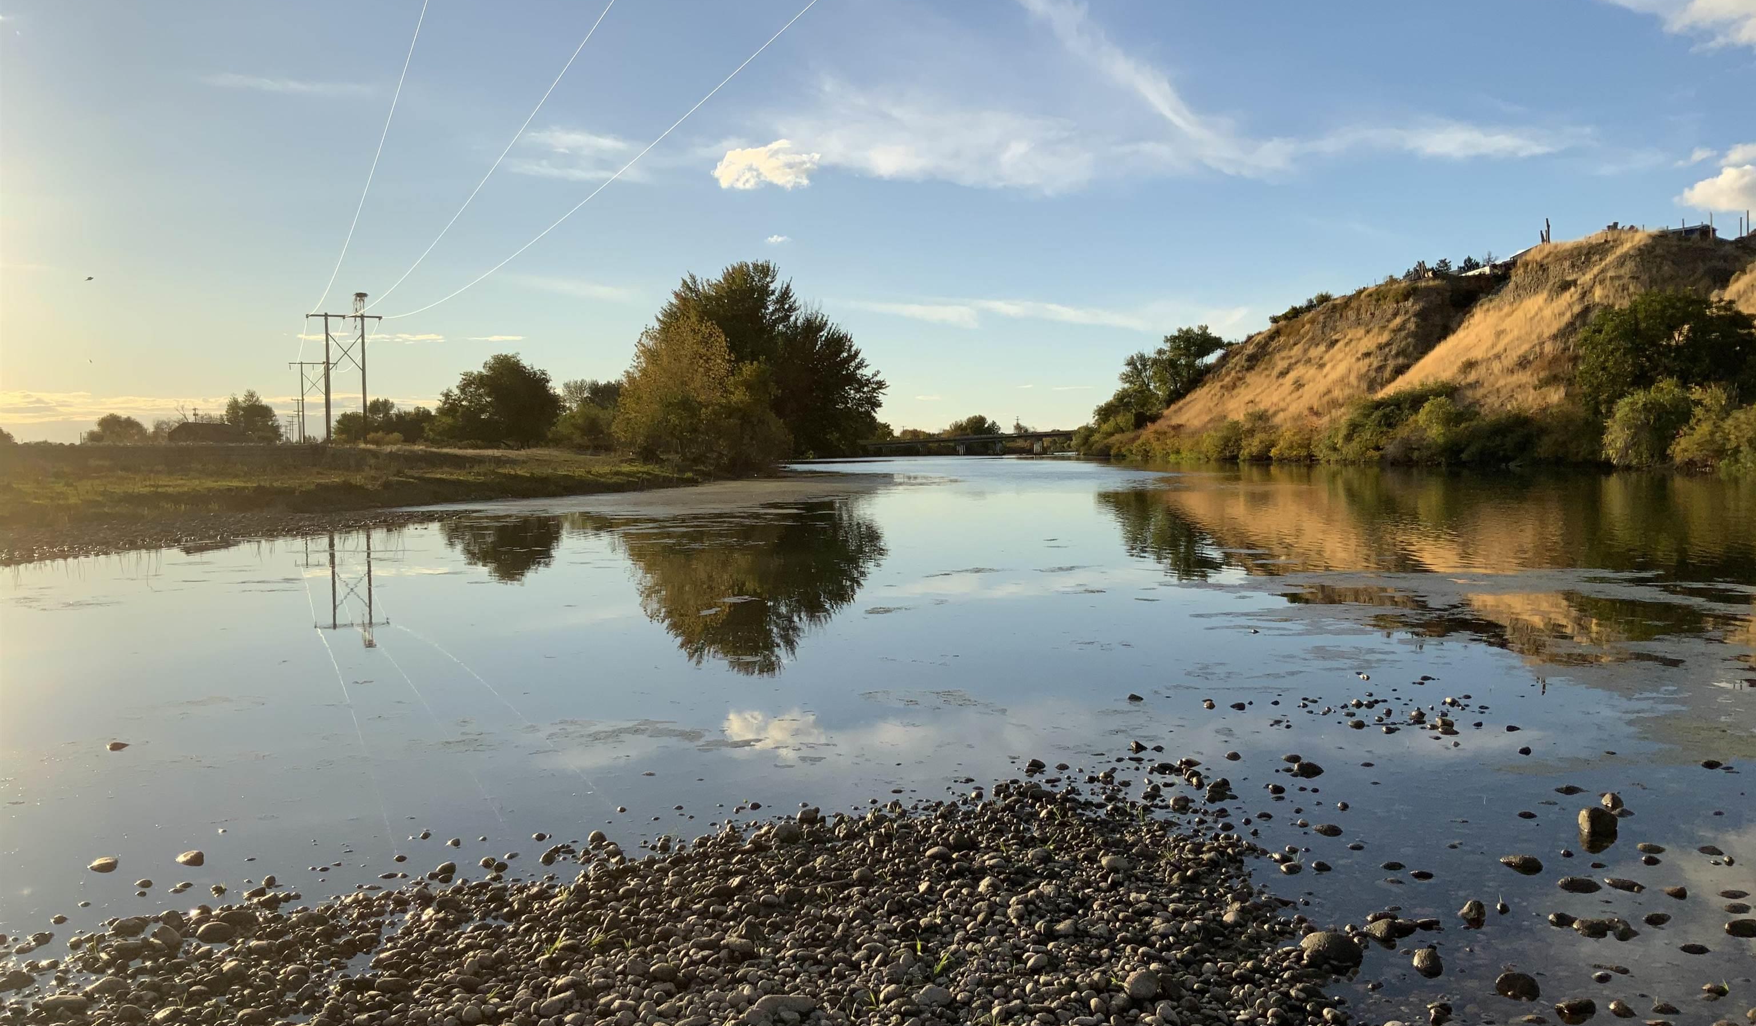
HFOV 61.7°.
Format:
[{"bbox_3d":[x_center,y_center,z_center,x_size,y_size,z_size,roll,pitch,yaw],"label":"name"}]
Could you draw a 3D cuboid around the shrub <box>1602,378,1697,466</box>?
[{"bbox_3d":[52.888,-6.122,101.000,5.700,6.100,5.200,1,3,28],"label":"shrub"}]

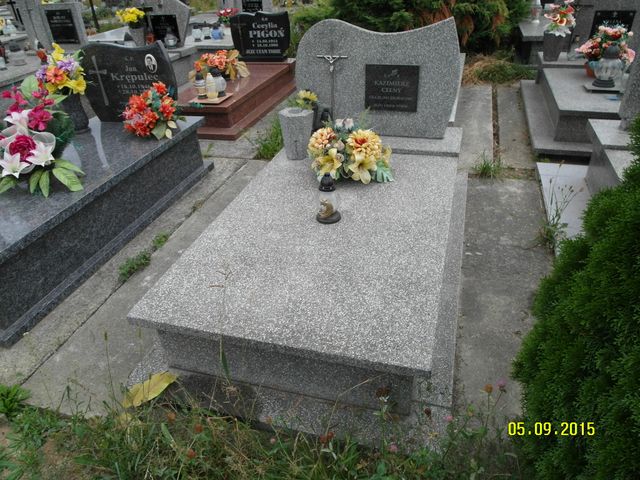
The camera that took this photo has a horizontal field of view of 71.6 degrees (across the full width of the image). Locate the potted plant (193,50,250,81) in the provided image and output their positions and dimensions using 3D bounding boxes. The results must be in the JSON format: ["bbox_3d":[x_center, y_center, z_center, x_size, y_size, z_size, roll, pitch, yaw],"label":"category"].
[{"bbox_3d":[-1.000,-1.767,4.506,0.567,0.278,0.420,7,34,16],"label":"potted plant"}]

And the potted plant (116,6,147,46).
[{"bbox_3d":[-2.287,-2.603,5.448,0.350,0.460,0.320,6,35,17],"label":"potted plant"}]

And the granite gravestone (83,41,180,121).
[{"bbox_3d":[-1.290,-1.072,3.043,0.710,0.530,0.080,6,35,17],"label":"granite gravestone"}]

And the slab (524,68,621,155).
[{"bbox_3d":[2.395,-1.176,3.702,1.214,0.254,1.942,7,34,16],"label":"slab"}]

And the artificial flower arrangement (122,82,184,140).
[{"bbox_3d":[-1.062,-0.820,2.830,0.378,0.315,0.326,7,34,16],"label":"artificial flower arrangement"}]

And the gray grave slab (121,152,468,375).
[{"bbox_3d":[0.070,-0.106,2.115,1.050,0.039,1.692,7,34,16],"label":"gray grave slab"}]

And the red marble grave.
[{"bbox_3d":[-0.857,-1.539,4.601,0.872,0.283,1.987,7,34,16],"label":"red marble grave"}]

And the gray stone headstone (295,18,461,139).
[{"bbox_3d":[0.335,-1.009,2.795,1.023,0.693,0.084,7,34,16],"label":"gray stone headstone"}]

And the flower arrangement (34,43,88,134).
[{"bbox_3d":[-1.718,-1.023,3.000,0.346,0.551,0.336,7,34,16],"label":"flower arrangement"}]

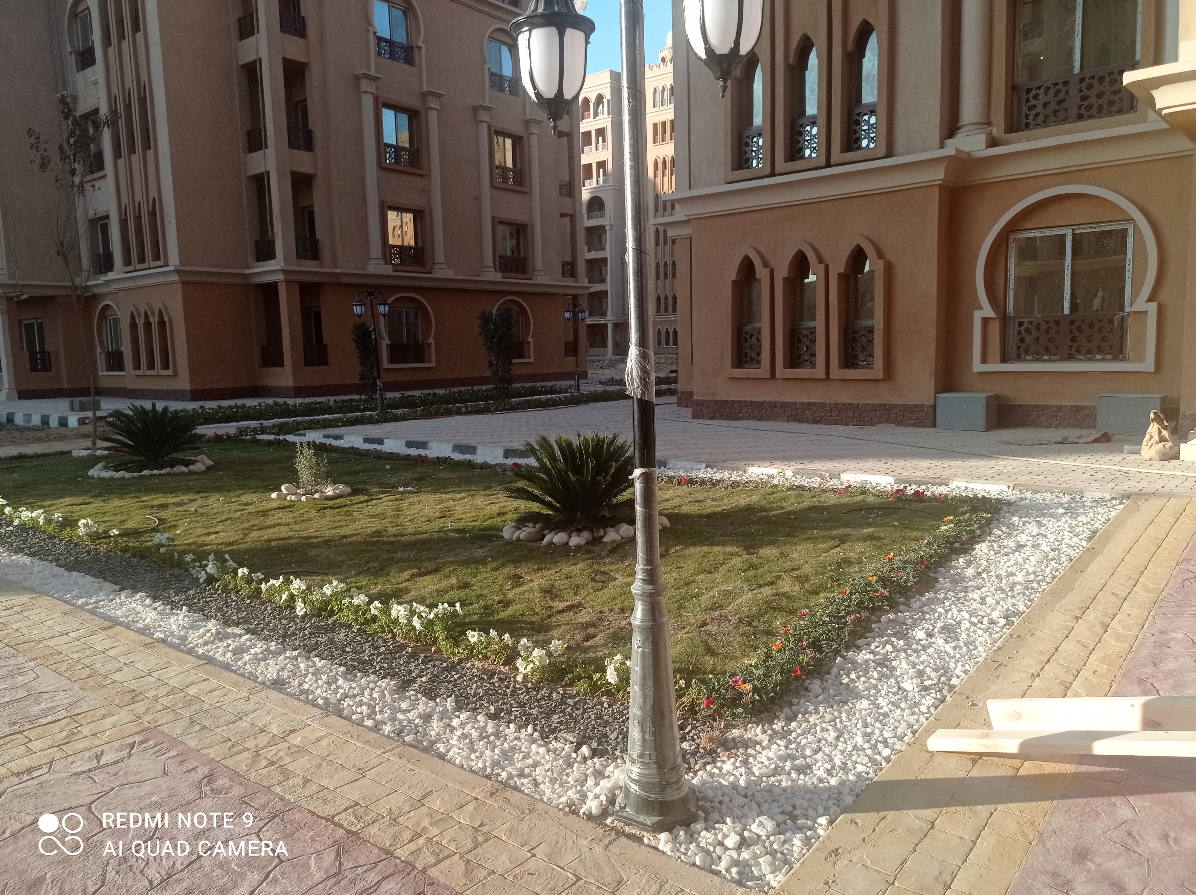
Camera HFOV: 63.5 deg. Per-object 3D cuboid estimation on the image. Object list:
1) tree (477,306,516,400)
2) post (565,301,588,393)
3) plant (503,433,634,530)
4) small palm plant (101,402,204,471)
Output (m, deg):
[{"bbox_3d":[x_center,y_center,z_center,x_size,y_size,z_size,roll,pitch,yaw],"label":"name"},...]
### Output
[{"bbox_3d":[-2.563,-2.361,24.464,0.980,2.500,0.920,-1,6,0],"label":"tree"},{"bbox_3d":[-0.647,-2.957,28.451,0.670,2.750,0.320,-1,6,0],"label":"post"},{"bbox_3d":[-0.190,0.261,7.607,1.100,0.740,1.080,-1,6,0],"label":"plant"},{"bbox_3d":[-5.630,-0.152,12.181,1.190,0.830,1.150,-1,6,0],"label":"small palm plant"}]

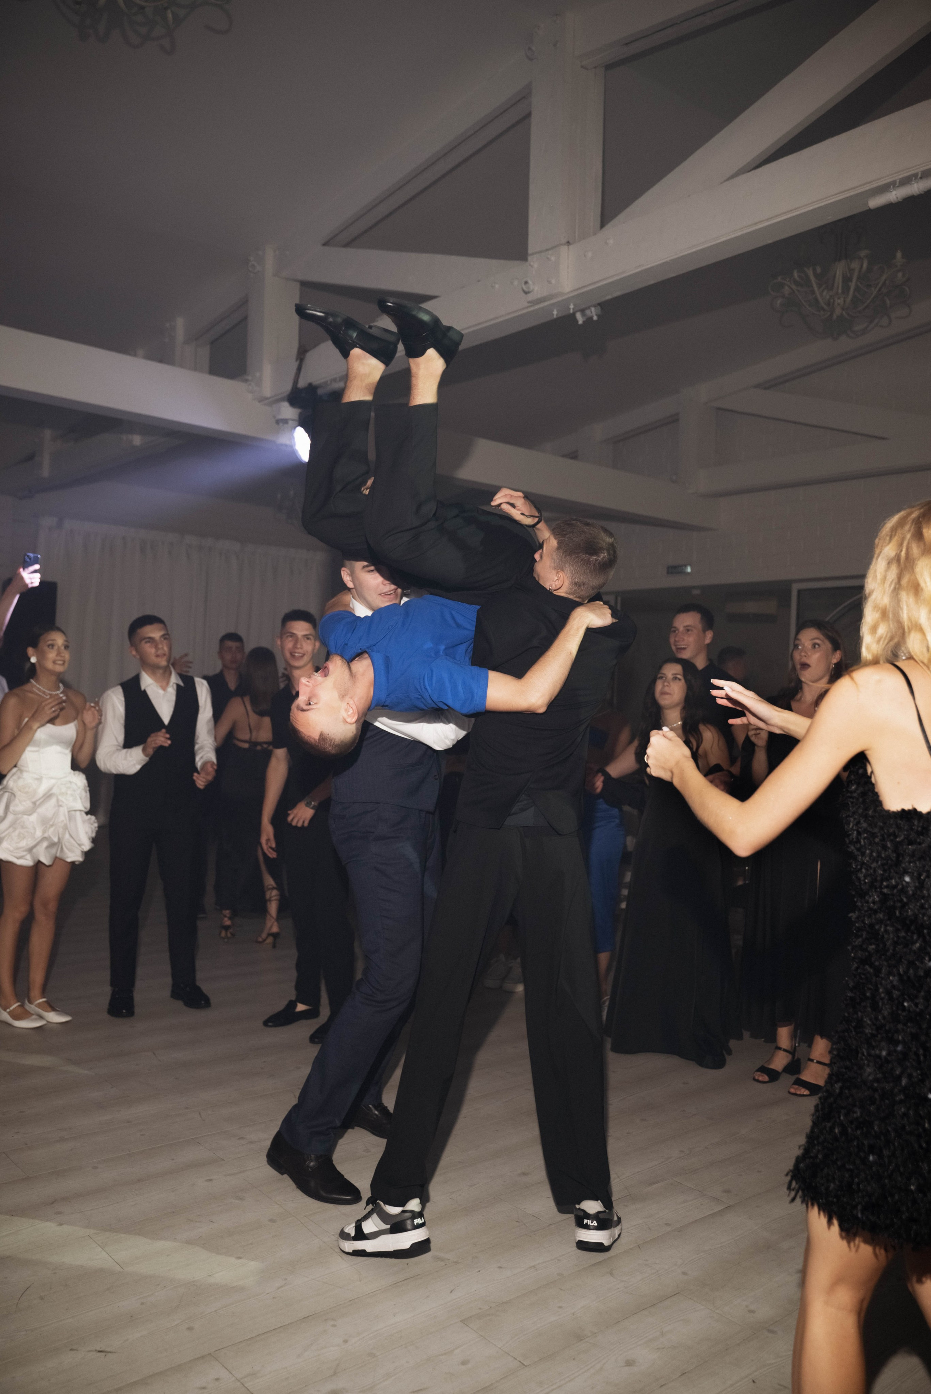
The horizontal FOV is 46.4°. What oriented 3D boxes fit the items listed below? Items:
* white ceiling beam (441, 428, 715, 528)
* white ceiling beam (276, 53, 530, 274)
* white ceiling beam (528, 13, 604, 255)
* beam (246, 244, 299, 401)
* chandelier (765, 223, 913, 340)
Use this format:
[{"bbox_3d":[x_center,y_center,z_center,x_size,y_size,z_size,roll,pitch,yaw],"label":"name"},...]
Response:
[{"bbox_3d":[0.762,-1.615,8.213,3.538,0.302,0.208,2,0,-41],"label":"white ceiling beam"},{"bbox_3d":[-0.348,-2.603,5.570,0.187,0.193,2.186,2,-8,-41],"label":"white ceiling beam"},{"bbox_3d":[0.426,-2.368,4.658,0.208,1.040,0.208,2,0,-41],"label":"white ceiling beam"},{"bbox_3d":[-1.153,-2.197,6.468,0.218,0.895,0.198,2,0,-41],"label":"beam"},{"bbox_3d":[1.964,-2.215,5.692,0.718,0.604,0.718,2,0,19],"label":"chandelier"}]

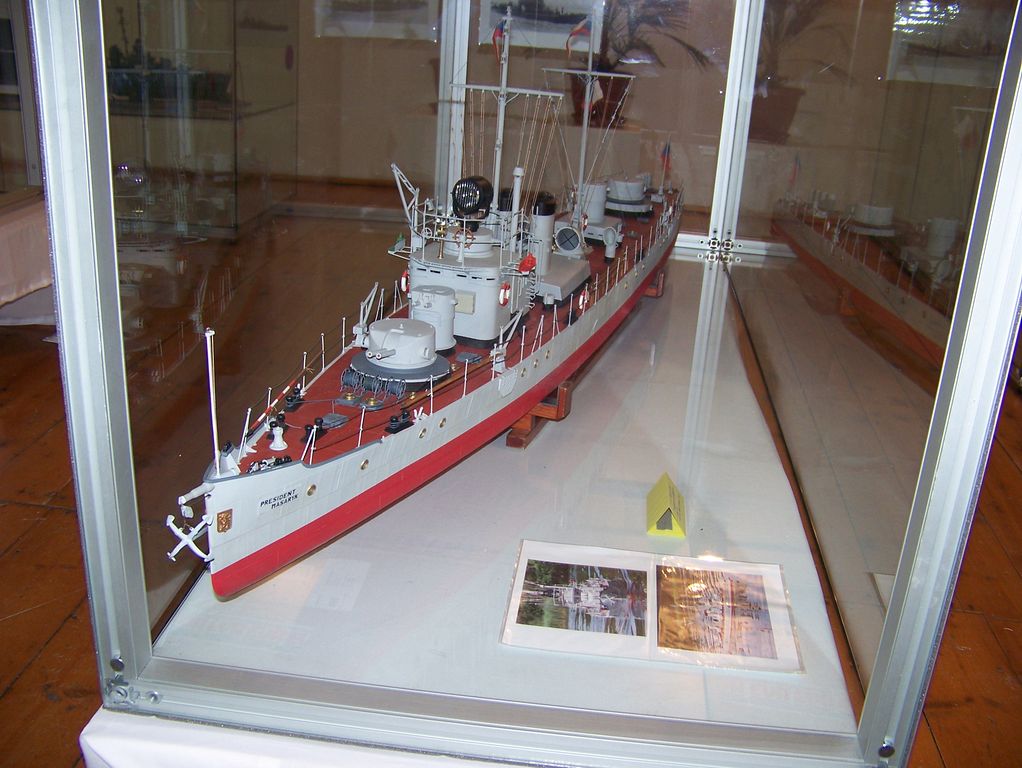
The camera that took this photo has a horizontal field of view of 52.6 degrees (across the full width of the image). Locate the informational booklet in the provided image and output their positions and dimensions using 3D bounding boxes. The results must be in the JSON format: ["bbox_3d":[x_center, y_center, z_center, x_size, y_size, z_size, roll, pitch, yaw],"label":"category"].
[{"bbox_3d":[0.227,0.357,1.675,0.450,0.010,0.306,5,22,5],"label":"informational booklet"}]

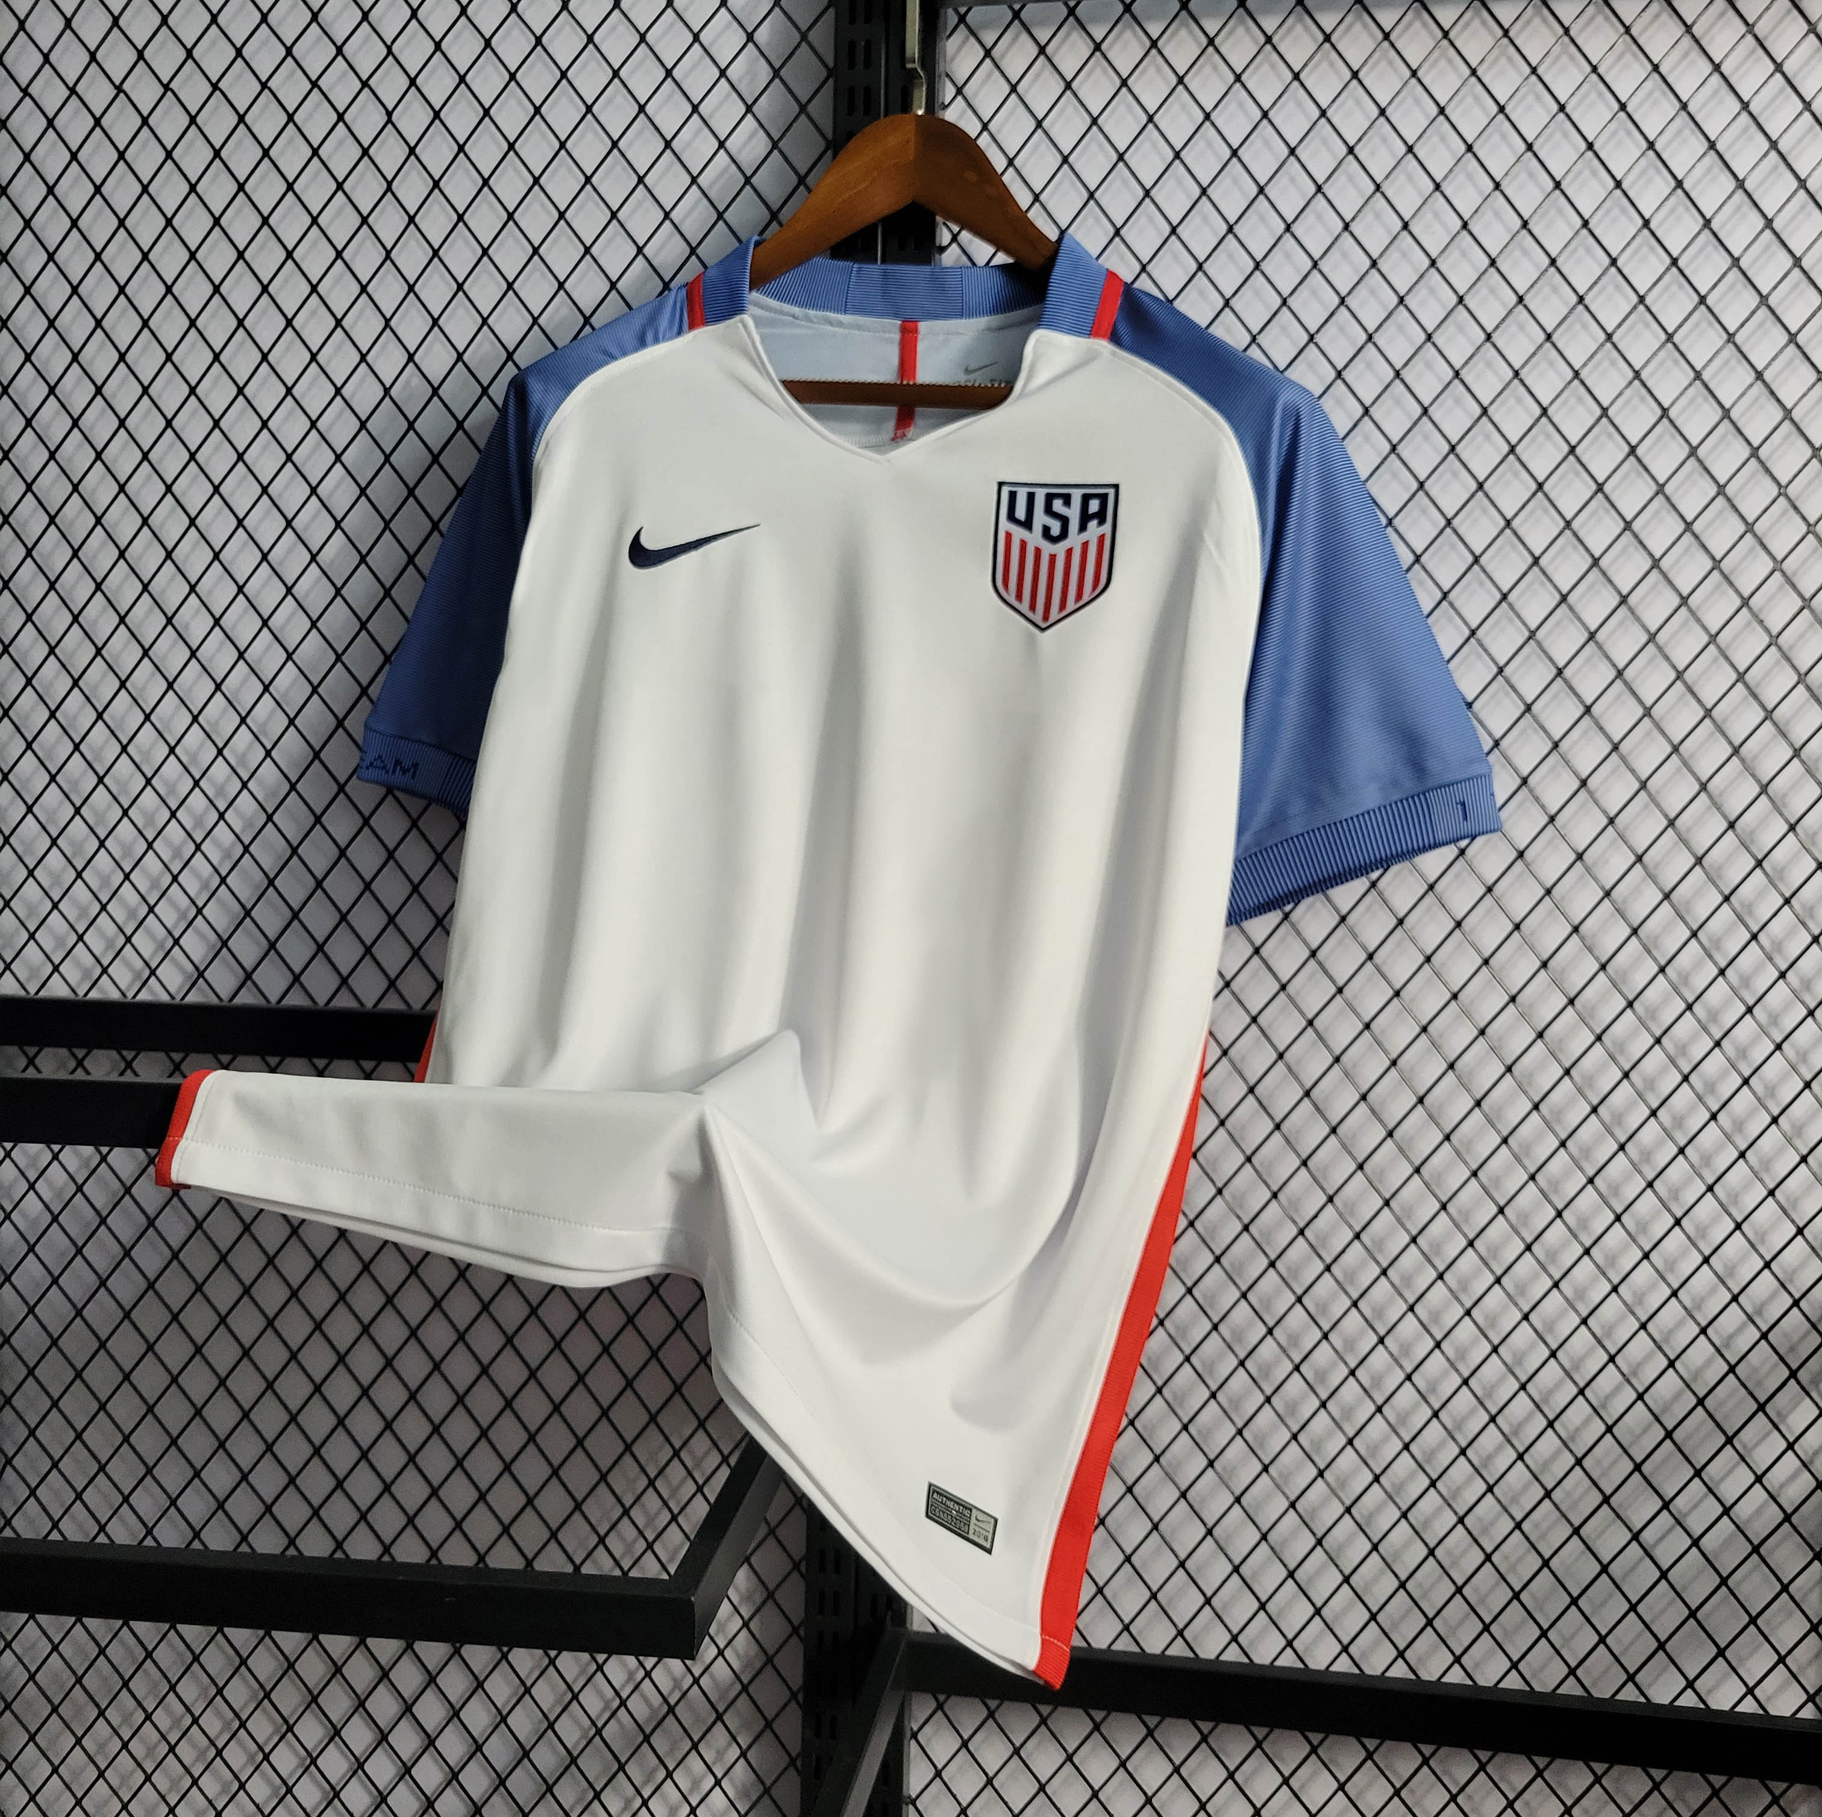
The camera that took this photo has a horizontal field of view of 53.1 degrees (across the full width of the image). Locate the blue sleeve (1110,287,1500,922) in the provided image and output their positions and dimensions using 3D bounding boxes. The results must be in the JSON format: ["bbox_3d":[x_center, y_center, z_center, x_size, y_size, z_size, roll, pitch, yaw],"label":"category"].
[{"bbox_3d":[0.204,-0.158,0.950,0.195,0.320,0.120,2,4,4],"label":"blue sleeve"}]

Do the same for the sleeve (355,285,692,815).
[{"bbox_3d":[-0.205,-0.186,0.970,0.175,0.300,0.120,2,4,4],"label":"sleeve"}]

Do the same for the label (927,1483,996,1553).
[{"bbox_3d":[0.025,0.302,0.905,0.043,0.020,0.003,14,11,36],"label":"label"}]

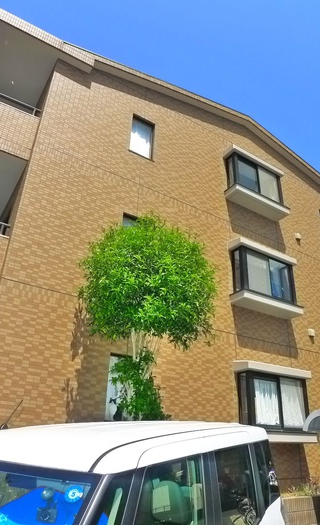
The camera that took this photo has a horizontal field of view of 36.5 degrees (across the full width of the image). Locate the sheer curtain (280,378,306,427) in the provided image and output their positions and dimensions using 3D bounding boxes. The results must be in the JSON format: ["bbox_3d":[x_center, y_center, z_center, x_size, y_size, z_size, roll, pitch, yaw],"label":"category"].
[{"bbox_3d":[2.765,2.923,10.066,0.700,1.000,0.100,18,-30,-27],"label":"sheer curtain"}]

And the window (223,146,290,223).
[{"bbox_3d":[2.537,-2.029,12.703,1.880,1.500,0.480,18,-30,-27],"label":"window"}]

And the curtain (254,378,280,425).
[{"bbox_3d":[2.141,2.775,9.639,0.700,1.000,0.100,18,-30,-27],"label":"curtain"}]

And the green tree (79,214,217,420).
[{"bbox_3d":[-0.226,1.050,7.573,2.300,4.100,2.200,18,-30,-27],"label":"green tree"}]

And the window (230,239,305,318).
[{"bbox_3d":[2.471,0.420,11.267,1.880,1.520,0.480,18,-30,-27],"label":"window"}]

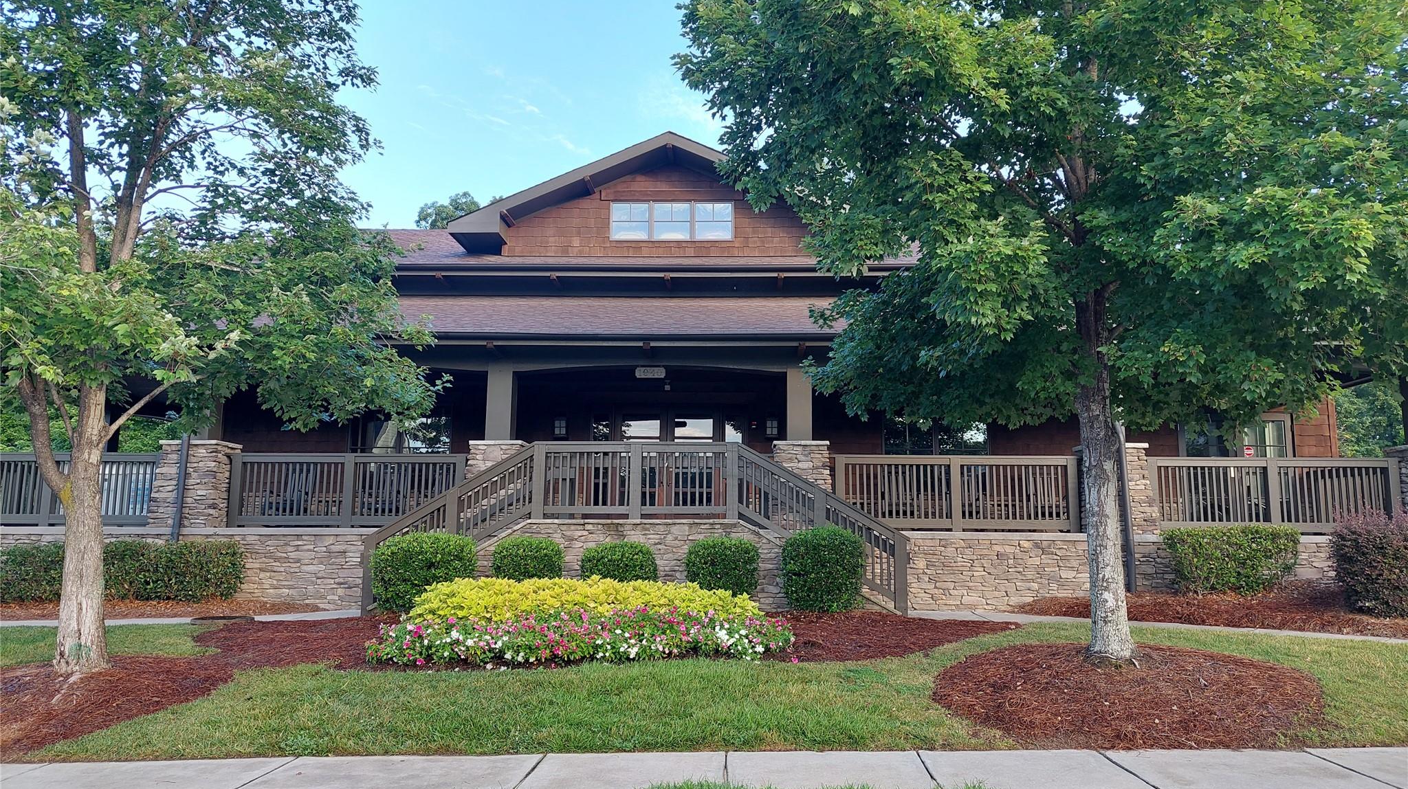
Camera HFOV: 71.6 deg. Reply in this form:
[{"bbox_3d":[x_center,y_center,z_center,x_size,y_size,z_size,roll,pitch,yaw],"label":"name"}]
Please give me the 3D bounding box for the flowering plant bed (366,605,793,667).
[{"bbox_3d":[-1.169,2.336,9.584,4.000,0.450,1.200,0,-8,1],"label":"flowering plant bed"}]

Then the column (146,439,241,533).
[{"bbox_3d":[-7.669,1.401,14.989,1.000,1.280,0.950,0,-8,1],"label":"column"}]

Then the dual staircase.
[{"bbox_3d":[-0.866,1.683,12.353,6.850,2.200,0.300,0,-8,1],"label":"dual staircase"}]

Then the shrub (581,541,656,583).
[{"bbox_3d":[-1.032,2.161,11.629,0.900,0.820,0.900,0,-8,1],"label":"shrub"}]

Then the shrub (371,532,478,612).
[{"bbox_3d":[-3.313,2.096,11.577,1.230,0.960,1.150,0,-8,1],"label":"shrub"}]

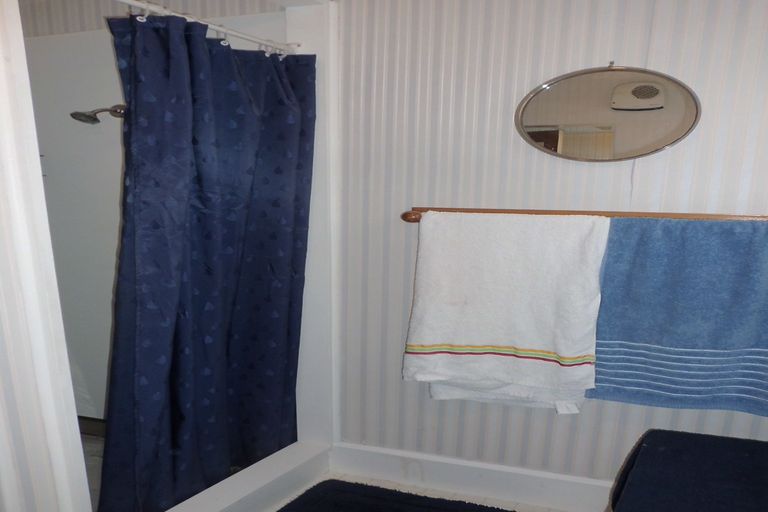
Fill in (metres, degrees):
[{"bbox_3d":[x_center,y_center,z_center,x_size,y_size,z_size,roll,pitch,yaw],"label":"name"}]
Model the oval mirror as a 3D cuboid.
[{"bbox_3d":[0.778,-0.496,1.960,0.615,0.326,0.030,4,12,14],"label":"oval mirror"}]

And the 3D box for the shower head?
[{"bbox_3d":[-1.209,-0.605,2.371,0.105,0.100,0.240,4,12,14],"label":"shower head"}]

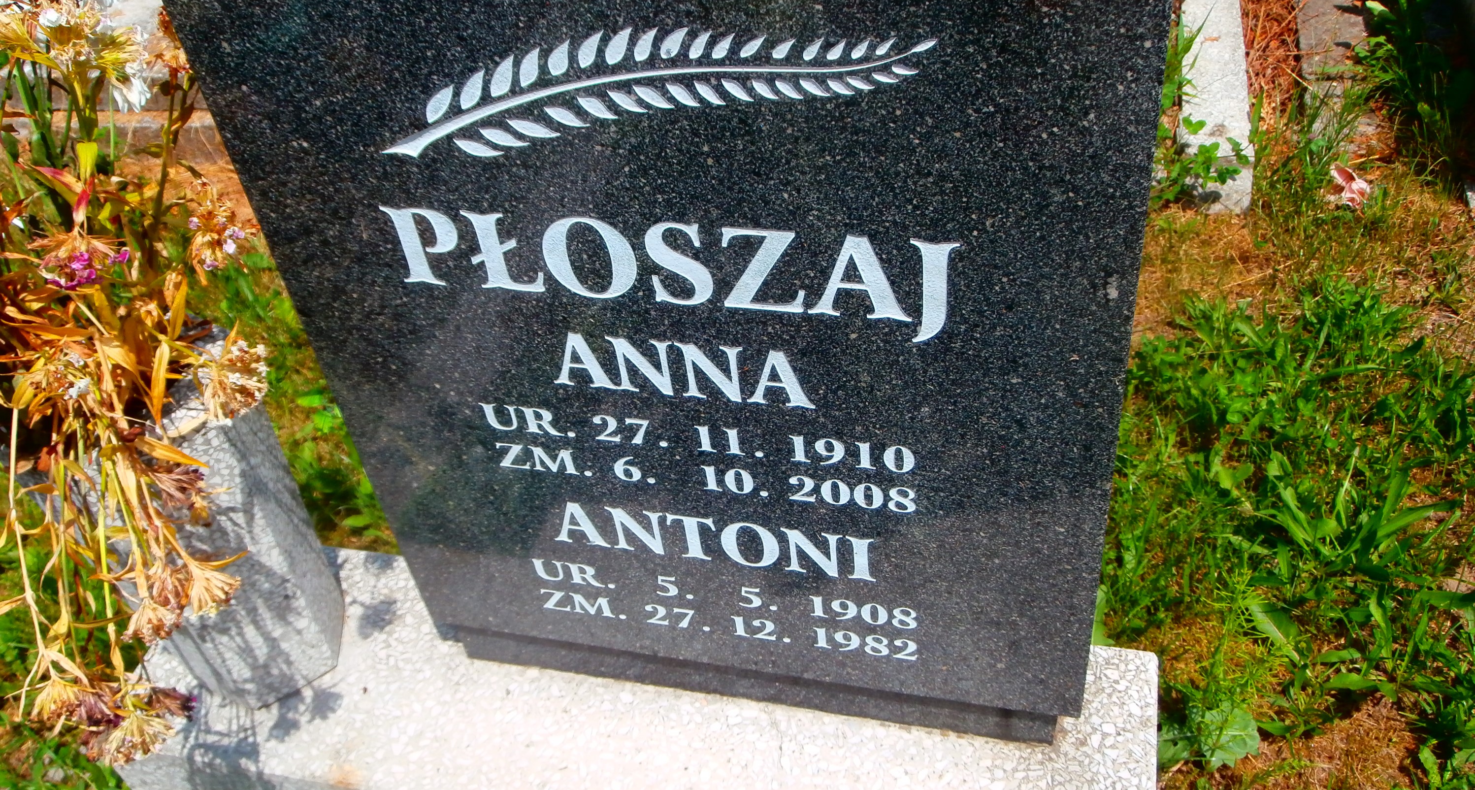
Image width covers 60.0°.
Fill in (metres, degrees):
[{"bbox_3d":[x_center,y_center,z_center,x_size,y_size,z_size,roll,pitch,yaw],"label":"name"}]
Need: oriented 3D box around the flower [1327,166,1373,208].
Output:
[{"bbox_3d":[1.044,-0.354,2.180,0.068,0.045,0.056,15,49,23],"label":"flower"}]

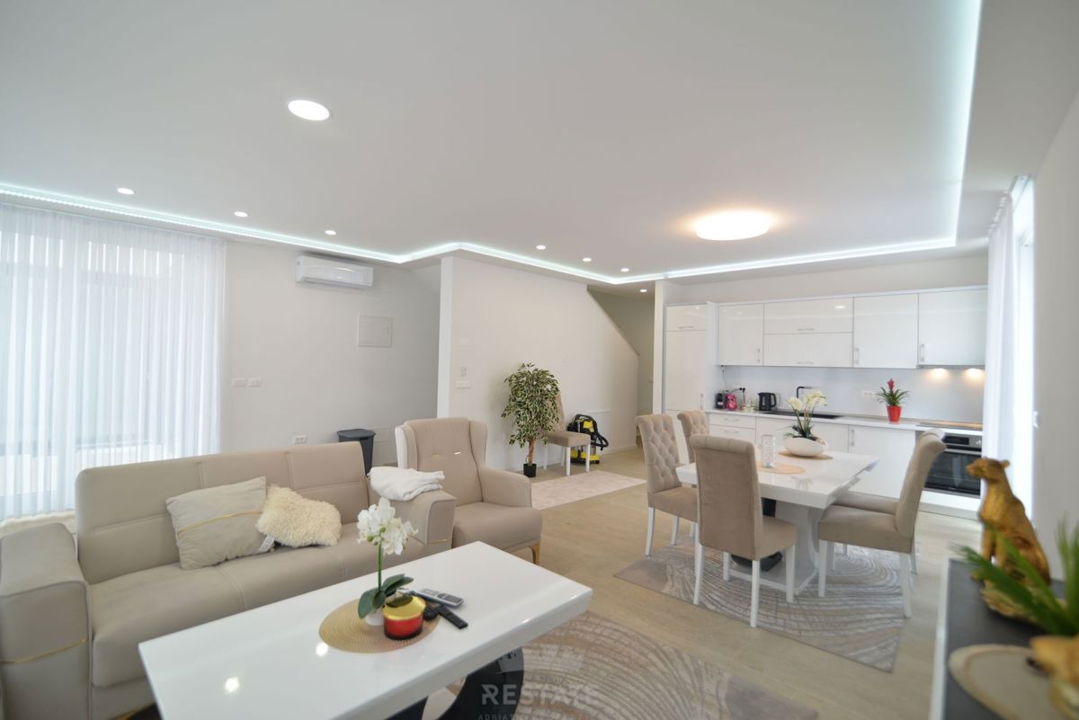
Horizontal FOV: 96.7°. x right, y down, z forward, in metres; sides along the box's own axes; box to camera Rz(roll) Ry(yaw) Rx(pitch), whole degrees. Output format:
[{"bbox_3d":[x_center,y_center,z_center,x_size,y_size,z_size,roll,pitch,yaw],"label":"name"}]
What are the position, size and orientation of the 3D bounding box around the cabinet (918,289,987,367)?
[{"bbox_3d":[4.435,-0.319,5.153,0.577,0.792,0.335,1,-1,40],"label":"cabinet"}]

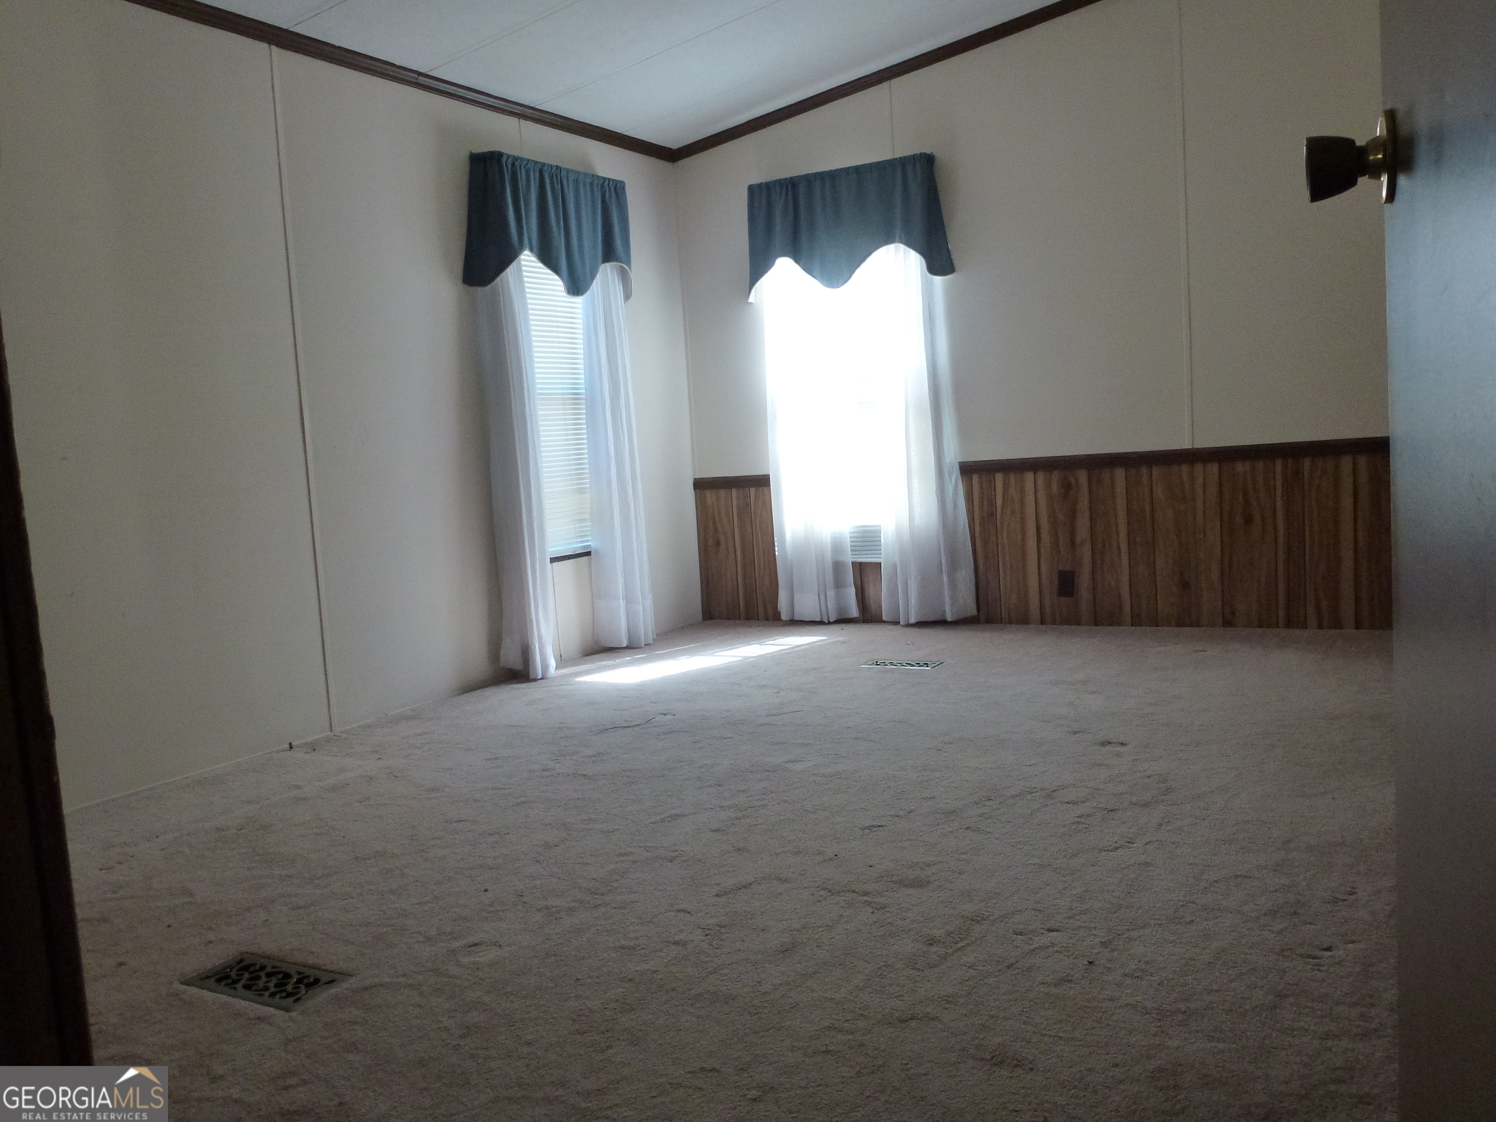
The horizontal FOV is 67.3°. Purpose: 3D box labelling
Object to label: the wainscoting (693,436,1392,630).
[{"bbox_3d":[1.130,-0.070,4.901,3.300,0.735,0.040,-1,7,32],"label":"wainscoting"}]

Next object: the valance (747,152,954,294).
[{"bbox_3d":[0.417,-1.494,5.069,0.995,0.530,0.155,-1,7,32],"label":"valance"}]

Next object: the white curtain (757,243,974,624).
[{"bbox_3d":[0.508,-0.669,5.123,1.000,1.940,0.130,-1,7,32],"label":"white curtain"}]

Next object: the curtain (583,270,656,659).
[{"bbox_3d":[-0.621,-0.578,5.067,0.120,1.950,0.420,-1,7,32],"label":"curtain"}]

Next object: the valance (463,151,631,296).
[{"bbox_3d":[-0.811,-1.389,4.777,0.155,0.545,0.970,-1,7,32],"label":"valance"}]

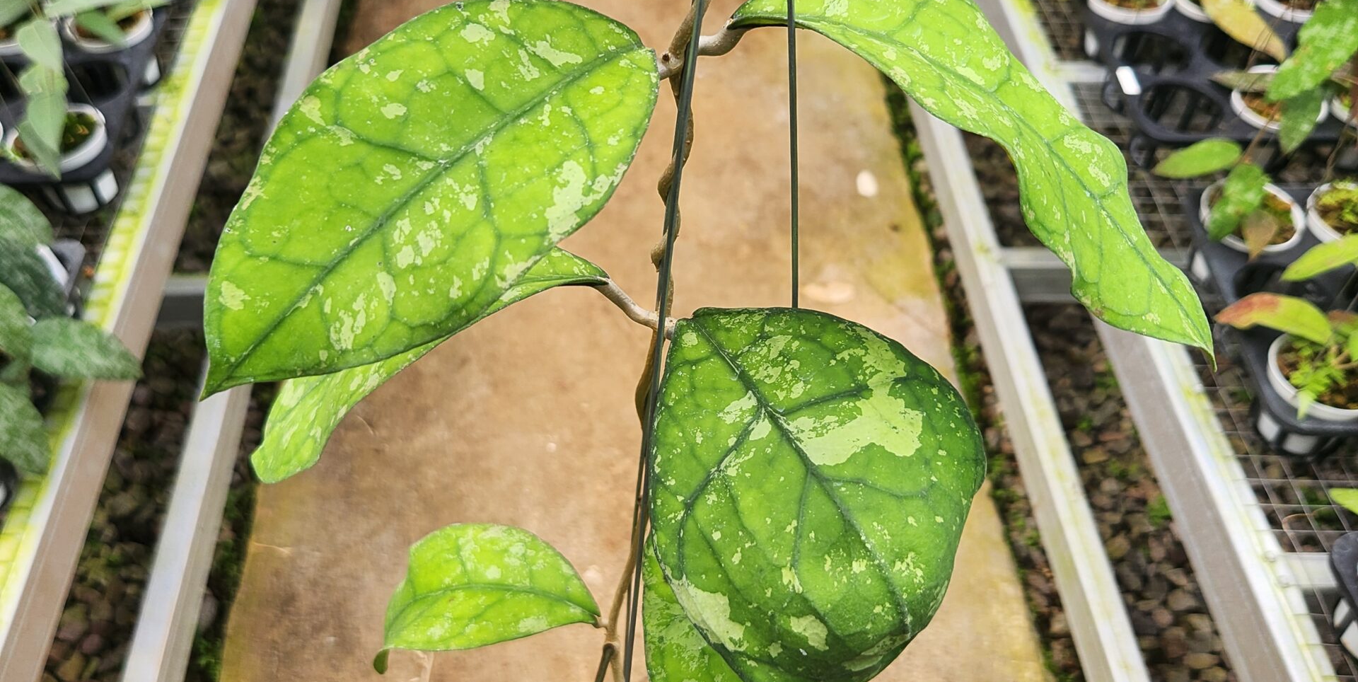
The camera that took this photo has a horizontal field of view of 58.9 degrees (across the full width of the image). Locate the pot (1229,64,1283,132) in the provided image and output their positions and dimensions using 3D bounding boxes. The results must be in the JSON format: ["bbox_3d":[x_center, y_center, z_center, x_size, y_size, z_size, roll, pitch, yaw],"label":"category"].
[{"bbox_3d":[0.660,-0.239,1.359,0.100,0.088,0.100,1,48,-1],"label":"pot"}]

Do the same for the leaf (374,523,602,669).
[{"bbox_3d":[-0.065,0.087,0.411,0.078,0.025,0.054,-8,63,6],"label":"leaf"}]

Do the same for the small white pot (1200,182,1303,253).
[{"bbox_3d":[0.567,-0.093,1.223,0.100,0.088,0.100,1,48,-1],"label":"small white pot"}]

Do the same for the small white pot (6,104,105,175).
[{"bbox_3d":[-0.602,-0.173,1.183,0.100,0.076,0.100,-1,48,-4],"label":"small white pot"}]

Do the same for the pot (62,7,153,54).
[{"bbox_3d":[-0.658,-0.336,1.422,0.100,0.088,0.100,-2,48,-3],"label":"pot"}]

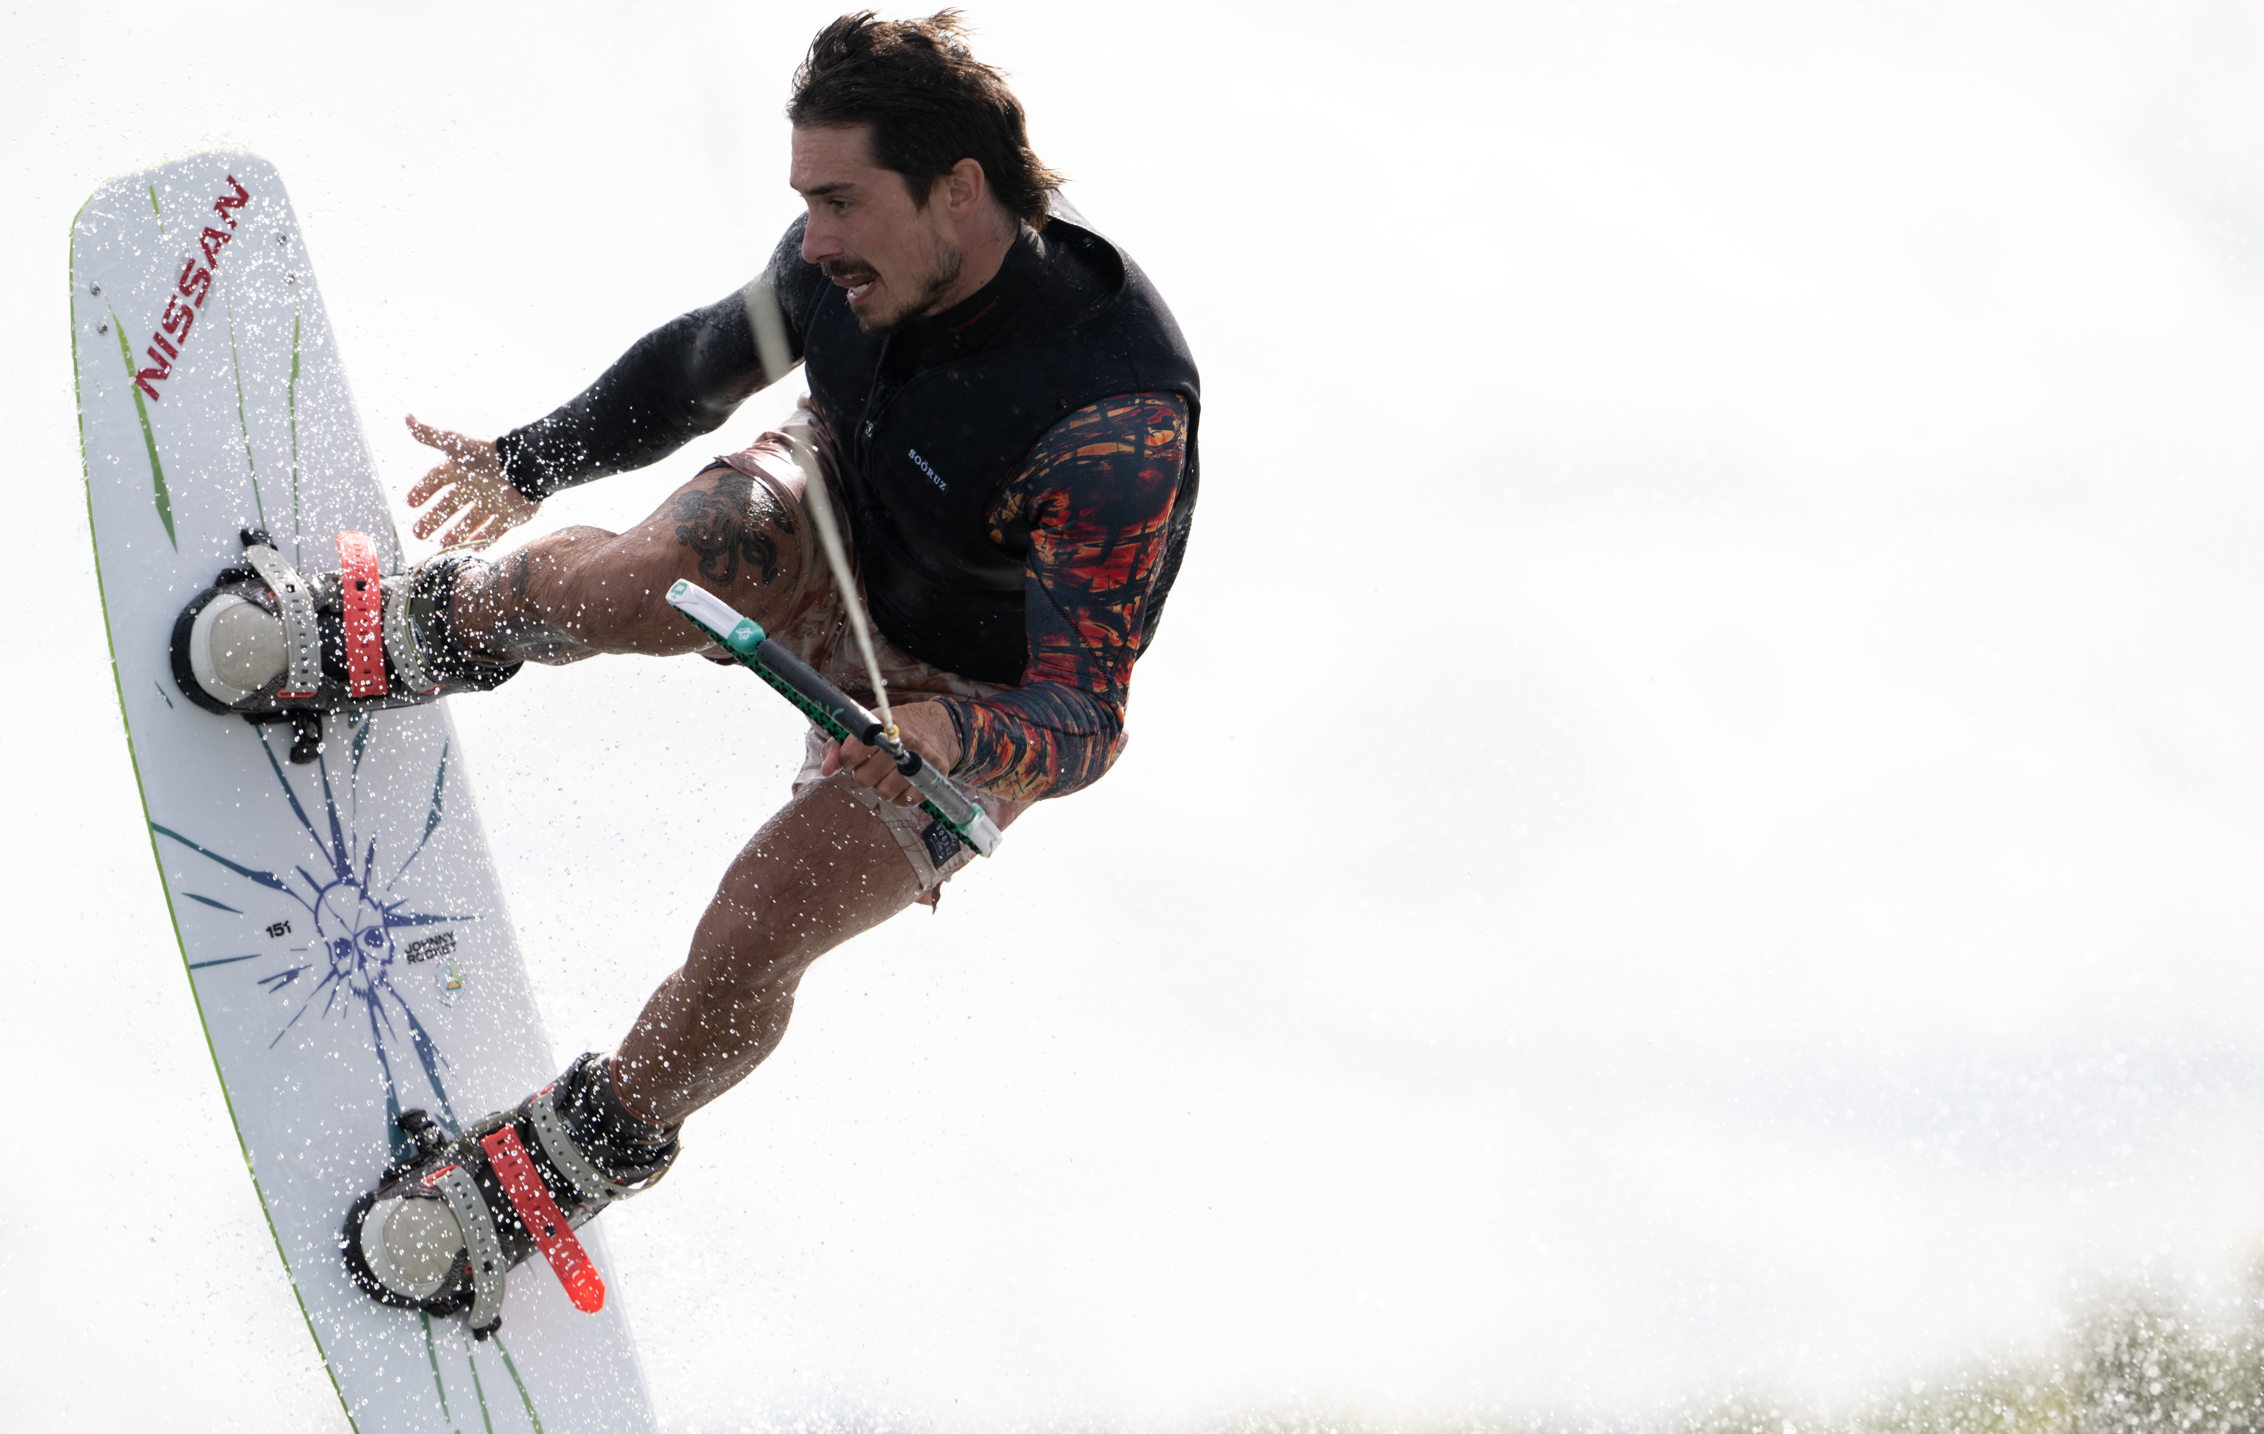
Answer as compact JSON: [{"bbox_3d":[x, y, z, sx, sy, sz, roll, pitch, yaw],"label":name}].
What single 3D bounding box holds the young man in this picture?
[{"bbox_3d":[-0.321,-0.043,23.026,0.920,1.240,0.740,15,16,42],"label":"young man"}]

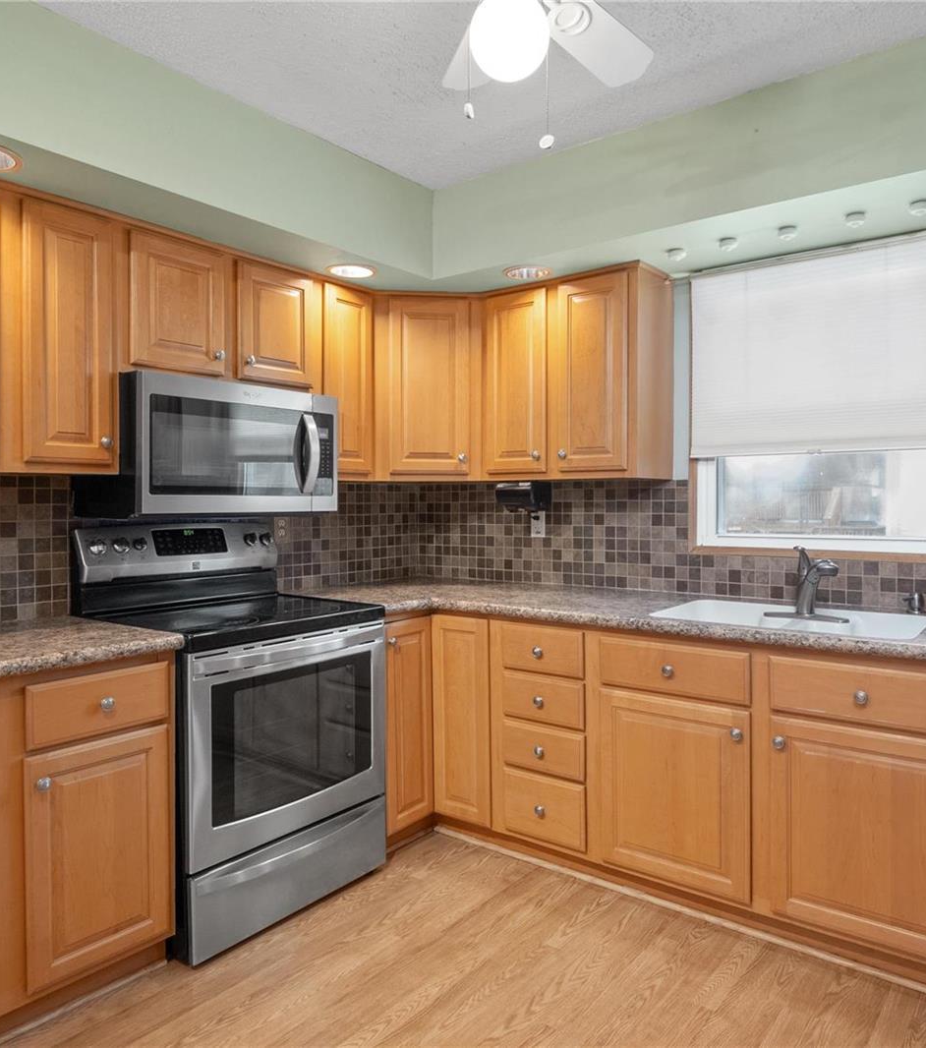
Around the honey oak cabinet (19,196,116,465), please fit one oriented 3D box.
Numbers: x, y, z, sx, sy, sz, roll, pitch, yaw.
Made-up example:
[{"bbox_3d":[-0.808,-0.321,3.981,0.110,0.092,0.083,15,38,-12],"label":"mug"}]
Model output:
[{"bbox_3d":[-1.220,-0.521,2.290,0.322,0.760,0.292,1,2,37],"label":"honey oak cabinet"}]

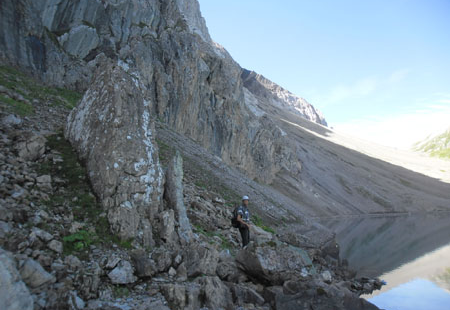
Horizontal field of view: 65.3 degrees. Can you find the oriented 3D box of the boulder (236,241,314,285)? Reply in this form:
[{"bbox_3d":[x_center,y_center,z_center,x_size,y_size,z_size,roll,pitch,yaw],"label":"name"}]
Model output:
[{"bbox_3d":[1.480,3.169,10.500,2.150,1.050,1.500,1,-9,-6],"label":"boulder"}]

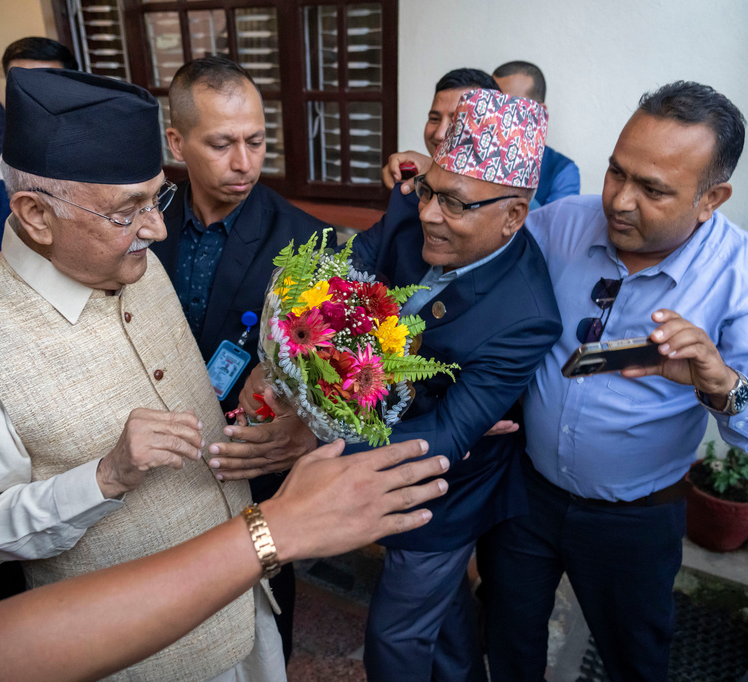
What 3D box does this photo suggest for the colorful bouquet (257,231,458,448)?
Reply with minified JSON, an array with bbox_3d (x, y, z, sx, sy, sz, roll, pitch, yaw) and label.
[{"bbox_3d":[-0.040,0.008,0.930,0.260,0.290,0.260,17,55,-25],"label":"colorful bouquet"}]

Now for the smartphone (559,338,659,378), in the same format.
[{"bbox_3d":[0.342,0.021,0.940,0.155,0.076,0.011,-8,62,-13],"label":"smartphone"}]

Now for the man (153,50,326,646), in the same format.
[{"bbox_3d":[-0.298,0.298,1.466,0.480,1.690,0.300,-6,23,-14],"label":"man"}]

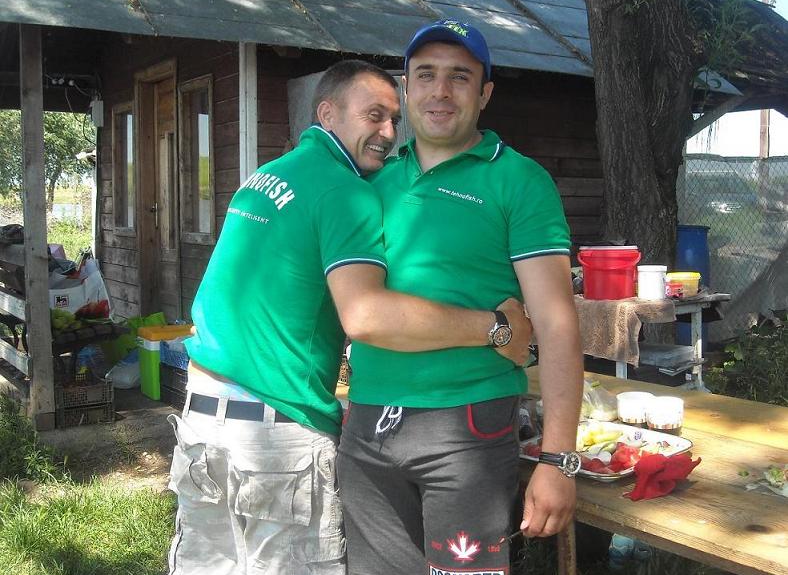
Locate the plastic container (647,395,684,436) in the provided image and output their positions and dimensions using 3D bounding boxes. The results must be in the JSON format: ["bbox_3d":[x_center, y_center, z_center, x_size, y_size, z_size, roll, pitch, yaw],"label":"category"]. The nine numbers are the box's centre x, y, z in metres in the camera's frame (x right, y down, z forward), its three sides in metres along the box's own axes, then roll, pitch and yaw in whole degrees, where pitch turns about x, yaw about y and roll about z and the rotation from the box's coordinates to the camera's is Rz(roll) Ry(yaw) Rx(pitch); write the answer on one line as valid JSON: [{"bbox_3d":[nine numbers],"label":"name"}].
[{"bbox_3d":[0.800,0.374,2.944,0.110,0.090,0.110,1,5,15],"label":"plastic container"}]

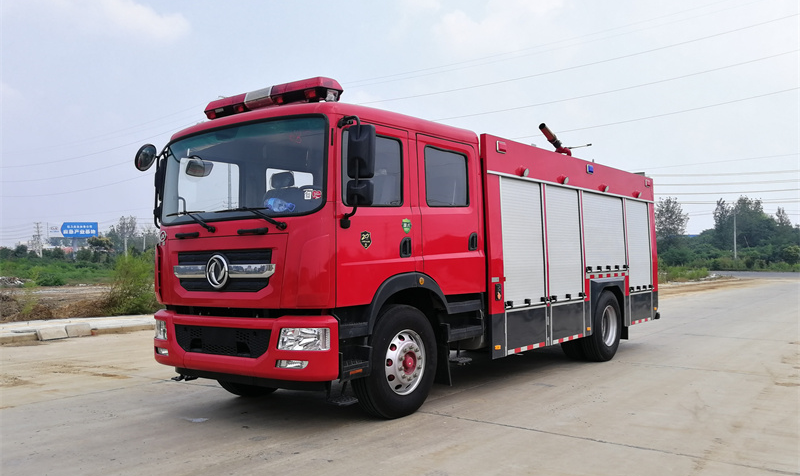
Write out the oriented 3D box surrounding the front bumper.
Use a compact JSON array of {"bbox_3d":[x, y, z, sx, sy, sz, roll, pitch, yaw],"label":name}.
[{"bbox_3d":[-1.480,0.909,5.495,2.360,0.510,0.380,-4,-4,40],"label":"front bumper"}]

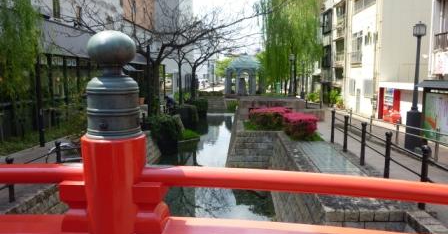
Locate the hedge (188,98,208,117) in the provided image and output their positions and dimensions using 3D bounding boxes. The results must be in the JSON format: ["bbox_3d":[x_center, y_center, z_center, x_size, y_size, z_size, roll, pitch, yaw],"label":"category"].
[{"bbox_3d":[-2.229,-0.831,28.282,1.500,1.396,1.900,1,6,5],"label":"hedge"}]

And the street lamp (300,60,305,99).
[{"bbox_3d":[7.144,-3.182,29.328,0.450,3.830,0.450,1,6,5],"label":"street lamp"}]

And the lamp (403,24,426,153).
[{"bbox_3d":[5.764,-0.884,9.712,0.430,3.835,0.430,1,6,5],"label":"lamp"}]

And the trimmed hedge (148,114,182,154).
[{"bbox_3d":[-2.772,0.705,15.070,1.300,1.480,1.600,1,6,5],"label":"trimmed hedge"}]

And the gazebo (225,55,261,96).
[{"bbox_3d":[2.545,-5.298,41.167,4.800,5.107,4.400,1,6,5],"label":"gazebo"}]

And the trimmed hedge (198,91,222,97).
[{"bbox_3d":[-1.563,-2.592,37.443,3.000,0.670,1.000,1,6,5],"label":"trimmed hedge"}]

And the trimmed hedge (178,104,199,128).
[{"bbox_3d":[-2.428,-0.091,22.126,1.200,1.286,2.000,1,6,5],"label":"trimmed hedge"}]

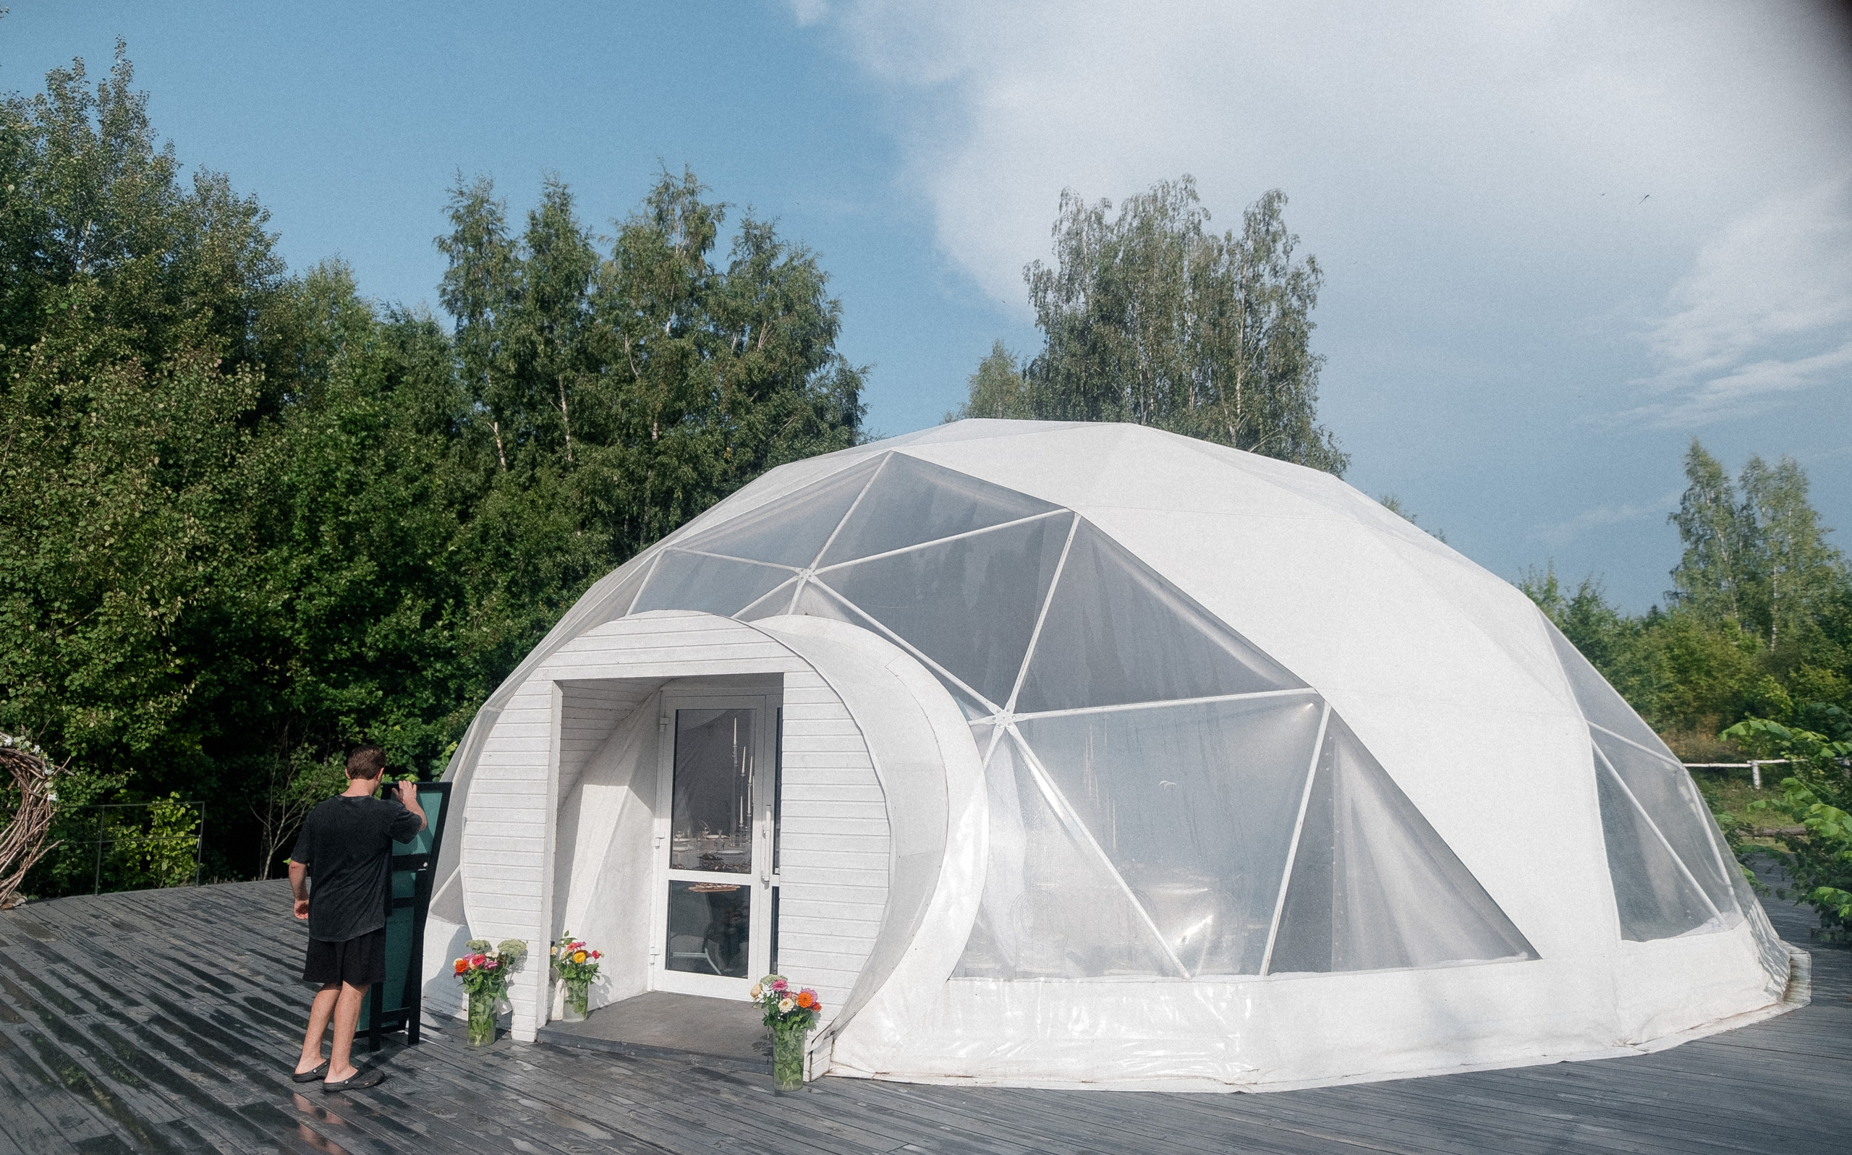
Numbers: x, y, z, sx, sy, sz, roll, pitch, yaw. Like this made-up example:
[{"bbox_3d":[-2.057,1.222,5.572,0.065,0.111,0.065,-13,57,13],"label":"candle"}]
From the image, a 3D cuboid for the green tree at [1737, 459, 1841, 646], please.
[{"bbox_3d":[42.914,1.912,50.321,4.400,16.150,4.400,-8,-12,40],"label":"green tree"}]

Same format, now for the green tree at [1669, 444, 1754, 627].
[{"bbox_3d":[39.400,1.475,50.395,3.800,17.070,3.800,-8,-12,38],"label":"green tree"}]

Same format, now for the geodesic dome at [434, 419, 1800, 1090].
[{"bbox_3d":[1.184,1.023,12.522,14.000,5.470,14.000,-4,-10,23],"label":"geodesic dome"}]

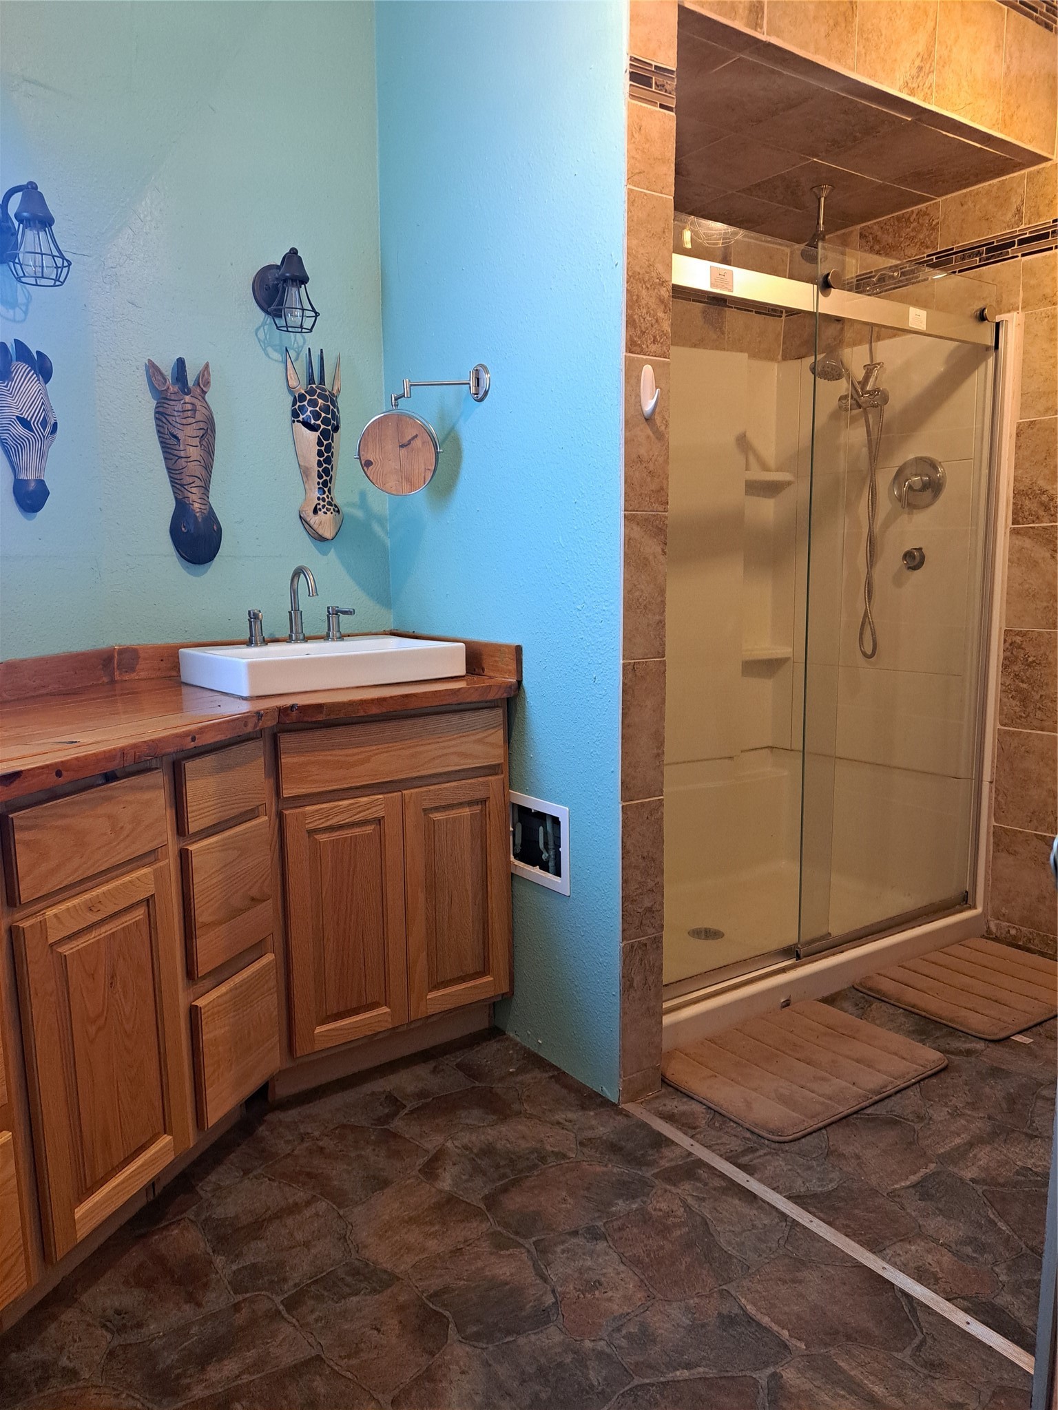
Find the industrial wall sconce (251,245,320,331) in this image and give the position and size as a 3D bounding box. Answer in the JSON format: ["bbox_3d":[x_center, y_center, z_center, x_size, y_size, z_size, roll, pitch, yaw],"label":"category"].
[{"bbox_3d":[-0.593,-1.005,2.389,0.138,0.200,0.218,-7,11,-35],"label":"industrial wall sconce"}]

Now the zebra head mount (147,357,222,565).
[{"bbox_3d":[-0.824,-0.589,2.375,0.165,0.495,0.075,-7,11,-35],"label":"zebra head mount"}]

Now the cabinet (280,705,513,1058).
[{"bbox_3d":[-0.447,0.376,2.454,0.610,0.810,0.570,-7,11,-35],"label":"cabinet"}]

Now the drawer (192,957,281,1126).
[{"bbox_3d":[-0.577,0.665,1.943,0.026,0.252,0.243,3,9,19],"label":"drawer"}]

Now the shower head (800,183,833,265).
[{"bbox_3d":[0.856,-1.435,2.923,0.115,0.220,0.085,-6,10,-33],"label":"shower head"}]

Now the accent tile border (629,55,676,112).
[{"bbox_3d":[0.239,-1.200,1.897,0.118,0.080,0.014,-6,10,-33],"label":"accent tile border"}]

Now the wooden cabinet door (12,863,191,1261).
[{"bbox_3d":[-0.714,0.591,1.678,0.020,0.571,0.330,3,9,19],"label":"wooden cabinet door"}]

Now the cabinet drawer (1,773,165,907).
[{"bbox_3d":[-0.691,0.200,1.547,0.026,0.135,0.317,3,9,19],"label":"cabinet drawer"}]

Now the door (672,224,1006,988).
[{"bbox_3d":[0.822,-0.231,2.664,1.420,1.910,0.060,-6,10,-33],"label":"door"}]

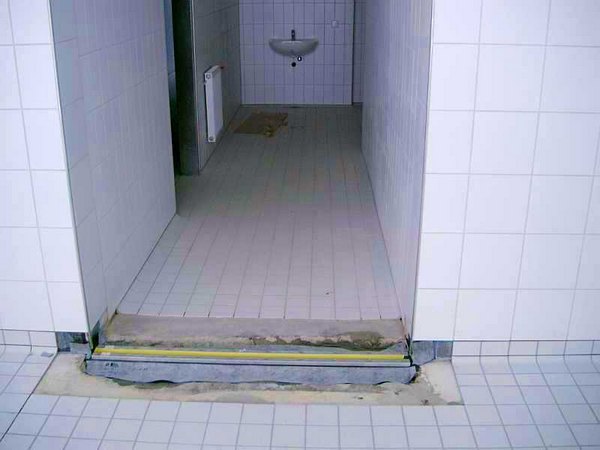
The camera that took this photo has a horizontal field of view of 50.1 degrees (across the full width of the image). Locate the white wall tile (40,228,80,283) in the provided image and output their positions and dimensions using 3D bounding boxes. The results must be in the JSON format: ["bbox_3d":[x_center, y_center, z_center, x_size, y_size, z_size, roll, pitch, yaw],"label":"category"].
[{"bbox_3d":[-0.977,0.122,2.618,0.152,0.243,0.010,1,21,2],"label":"white wall tile"}]

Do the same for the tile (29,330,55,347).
[{"bbox_3d":[-1.106,0.492,2.765,0.116,0.073,0.010,1,21,2],"label":"tile"}]

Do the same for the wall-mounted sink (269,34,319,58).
[{"bbox_3d":[-0.077,-2.113,7.589,0.590,0.205,0.450,1,21,2],"label":"wall-mounted sink"}]

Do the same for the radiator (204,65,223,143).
[{"bbox_3d":[-0.750,-1.067,5.622,0.070,0.588,0.498,1,21,2],"label":"radiator"}]

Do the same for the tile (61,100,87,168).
[{"bbox_3d":[-0.891,-0.373,2.559,0.010,0.241,0.236,1,21,2],"label":"tile"}]

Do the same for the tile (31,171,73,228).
[{"bbox_3d":[-0.974,-0.103,2.532,0.152,0.243,0.010,1,21,2],"label":"tile"}]

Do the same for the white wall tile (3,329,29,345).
[{"bbox_3d":[-1.220,0.487,2.769,0.116,0.073,0.010,1,21,2],"label":"white wall tile"}]

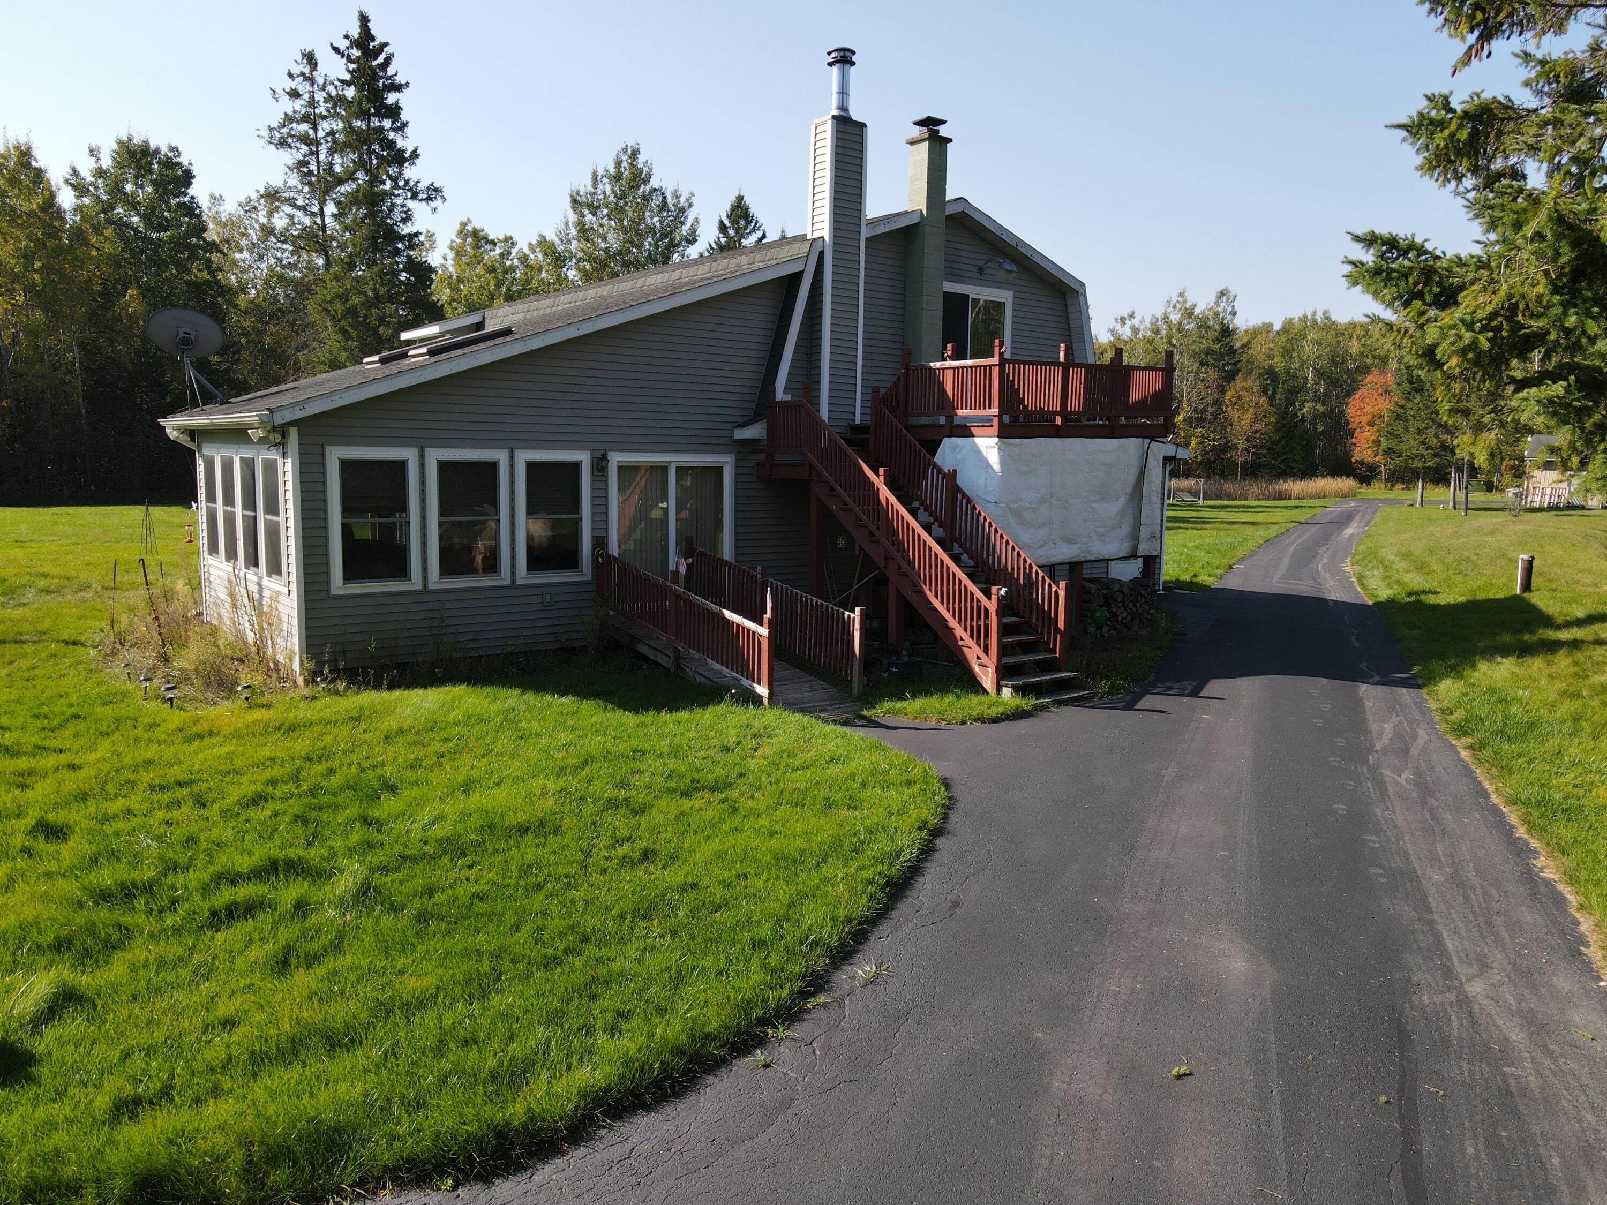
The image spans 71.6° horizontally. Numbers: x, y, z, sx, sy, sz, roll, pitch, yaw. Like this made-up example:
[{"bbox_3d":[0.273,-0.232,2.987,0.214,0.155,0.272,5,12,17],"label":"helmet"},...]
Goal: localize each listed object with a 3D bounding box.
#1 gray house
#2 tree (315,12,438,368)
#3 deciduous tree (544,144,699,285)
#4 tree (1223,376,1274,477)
[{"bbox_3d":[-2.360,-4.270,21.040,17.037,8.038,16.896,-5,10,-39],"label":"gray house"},{"bbox_3d":[-18.862,-15.039,49.386,5.900,21.218,5.900,-5,10,-39],"label":"tree"},{"bbox_3d":[-9.022,-13.910,56.152,7.000,17.637,7.000,-5,10,-39],"label":"deciduous tree"},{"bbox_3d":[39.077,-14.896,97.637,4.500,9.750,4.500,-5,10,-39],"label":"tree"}]

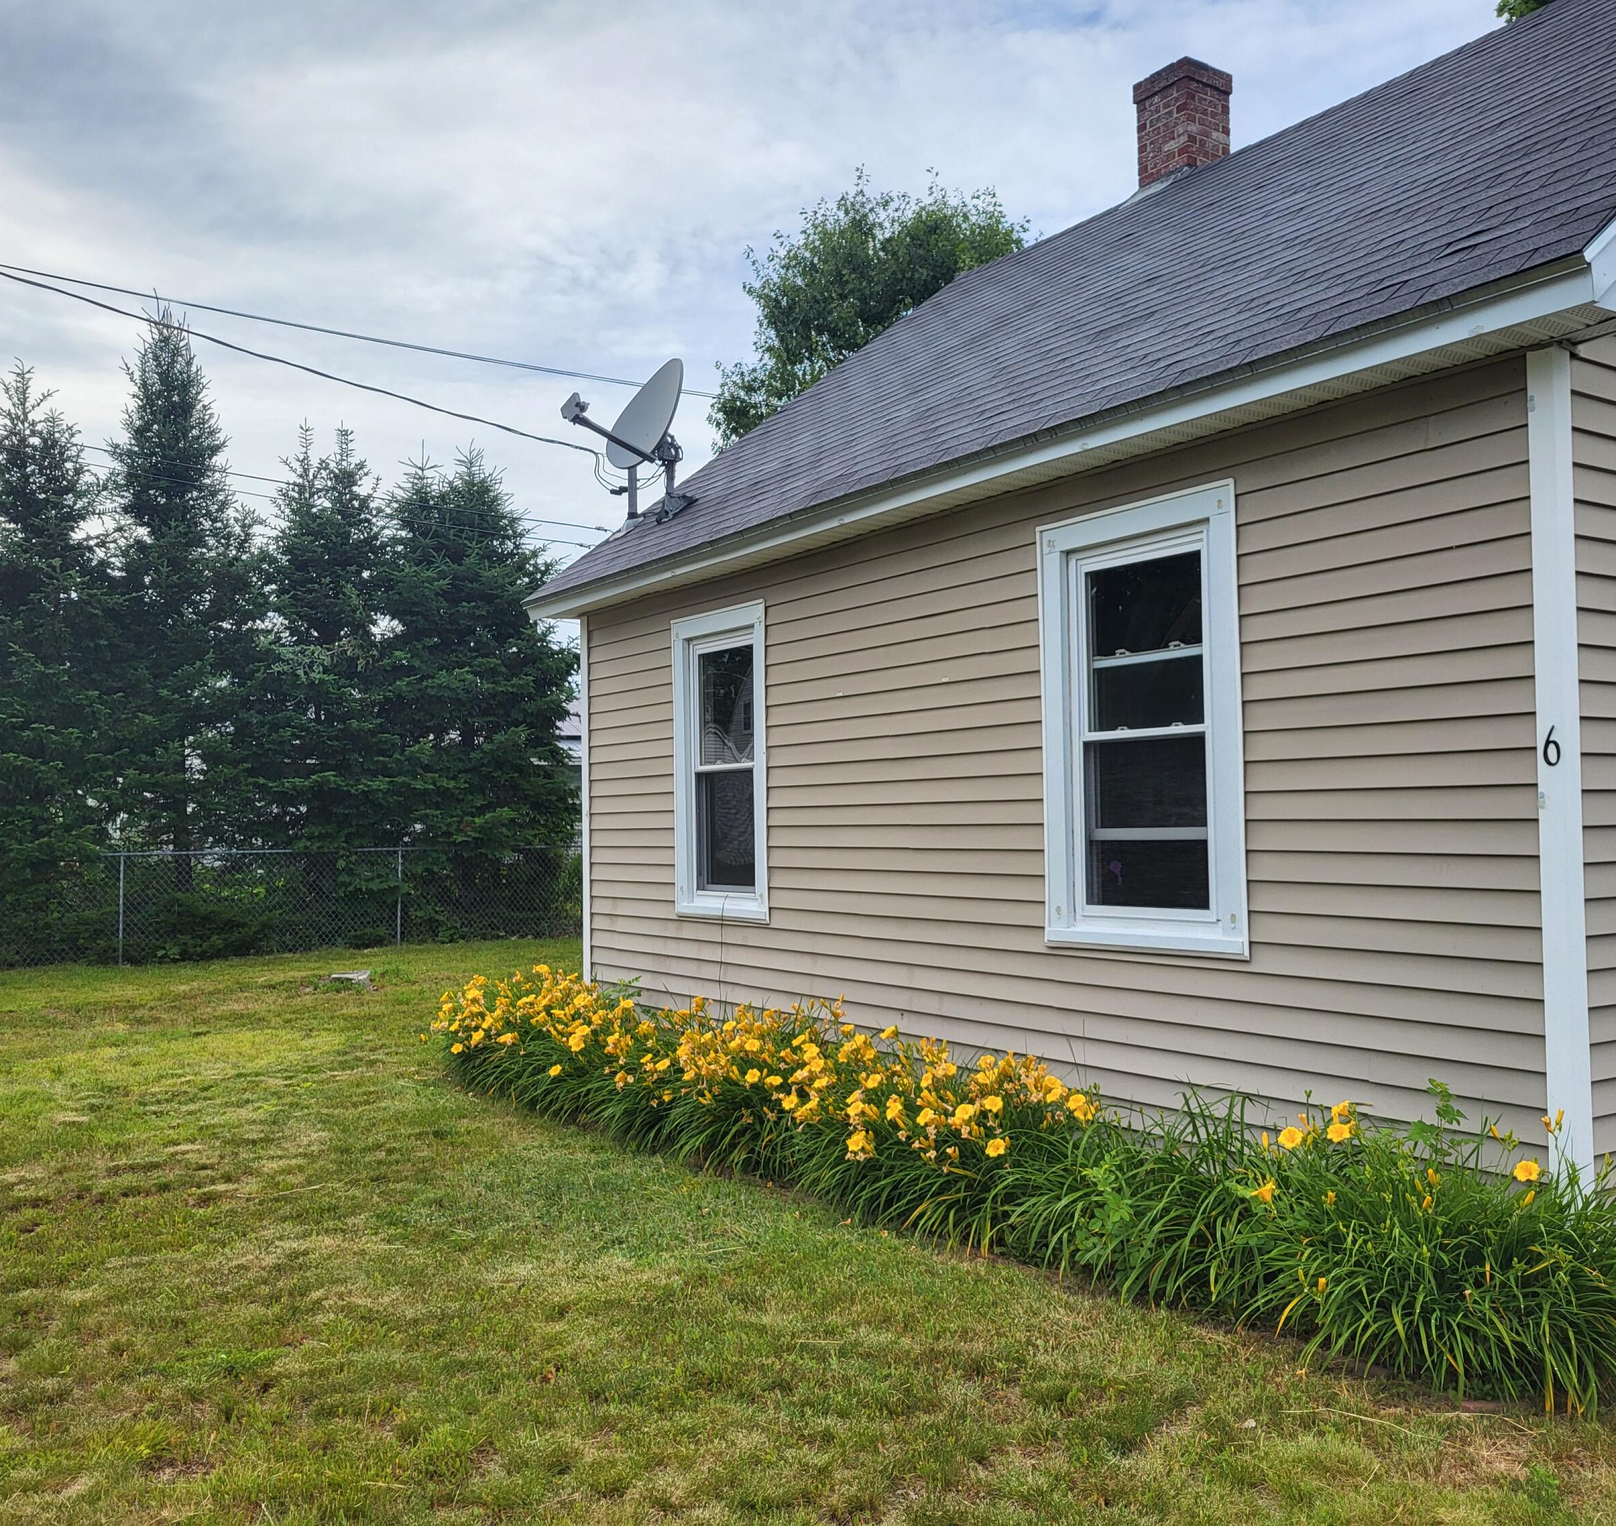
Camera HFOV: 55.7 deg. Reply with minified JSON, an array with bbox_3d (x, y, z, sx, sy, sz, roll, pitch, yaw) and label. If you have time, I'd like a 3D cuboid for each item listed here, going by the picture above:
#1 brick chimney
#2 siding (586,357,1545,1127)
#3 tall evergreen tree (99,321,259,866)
[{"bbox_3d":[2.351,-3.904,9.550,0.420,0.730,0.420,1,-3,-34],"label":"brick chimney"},{"bbox_3d":[0.402,0.257,6.840,0.150,2.600,6.100,1,-3,-34],"label":"siding"},{"bbox_3d":[-7.550,-1.740,18.400,2.300,7.500,2.300,1,-3,-34],"label":"tall evergreen tree"}]

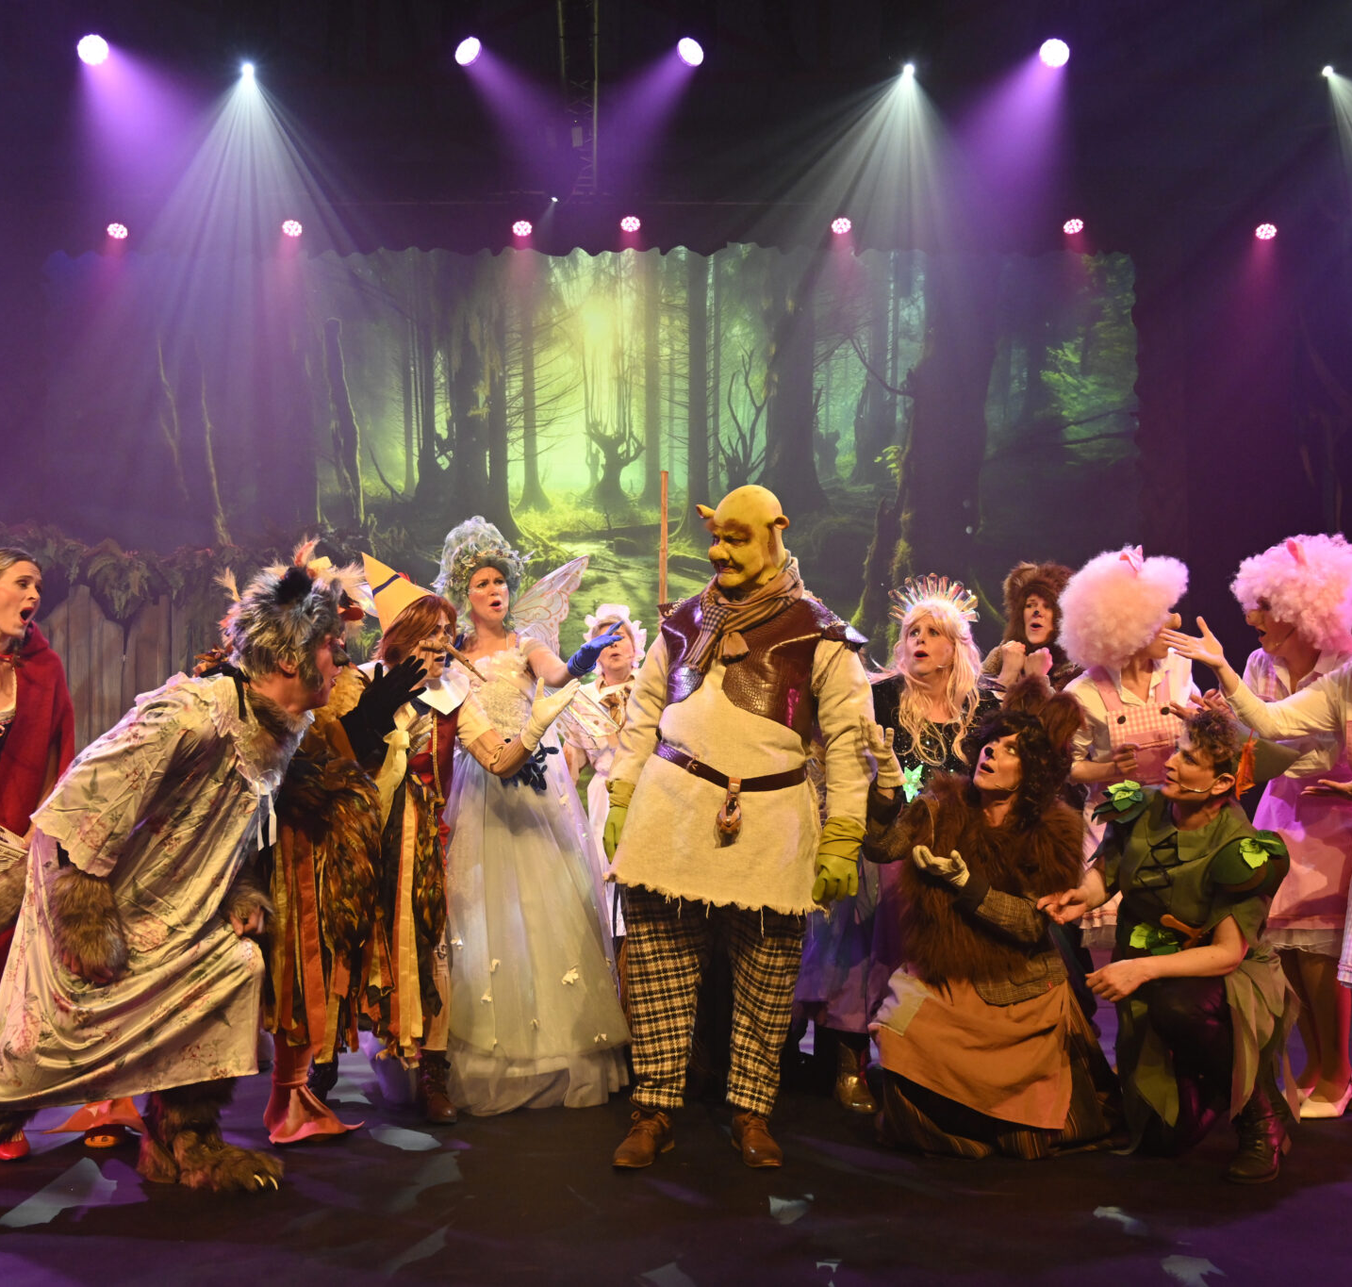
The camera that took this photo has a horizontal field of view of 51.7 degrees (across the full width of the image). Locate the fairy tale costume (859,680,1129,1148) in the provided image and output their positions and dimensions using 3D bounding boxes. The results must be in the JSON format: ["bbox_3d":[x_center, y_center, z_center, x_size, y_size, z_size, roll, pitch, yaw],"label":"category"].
[{"bbox_3d":[0.927,0.772,4.070,0.620,1.330,0.660,-2,-3,38],"label":"fairy tale costume"}]

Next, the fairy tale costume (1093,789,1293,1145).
[{"bbox_3d":[1.498,0.916,4.050,0.570,1.020,0.550,-1,-2,30],"label":"fairy tale costume"}]

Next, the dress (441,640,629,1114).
[{"bbox_3d":[-0.462,0.742,4.570,0.600,1.470,0.580,0,-2,-14],"label":"dress"}]

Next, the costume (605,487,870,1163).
[{"bbox_3d":[0.177,0.498,3.950,0.730,1.870,0.440,0,-2,9],"label":"costume"}]

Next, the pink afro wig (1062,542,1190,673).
[{"bbox_3d":[1.462,-0.116,4.550,0.430,0.410,0.420,0,-2,13],"label":"pink afro wig"}]

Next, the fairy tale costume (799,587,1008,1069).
[{"bbox_3d":[0.705,0.558,4.480,0.680,1.570,0.520,0,-2,12],"label":"fairy tale costume"}]

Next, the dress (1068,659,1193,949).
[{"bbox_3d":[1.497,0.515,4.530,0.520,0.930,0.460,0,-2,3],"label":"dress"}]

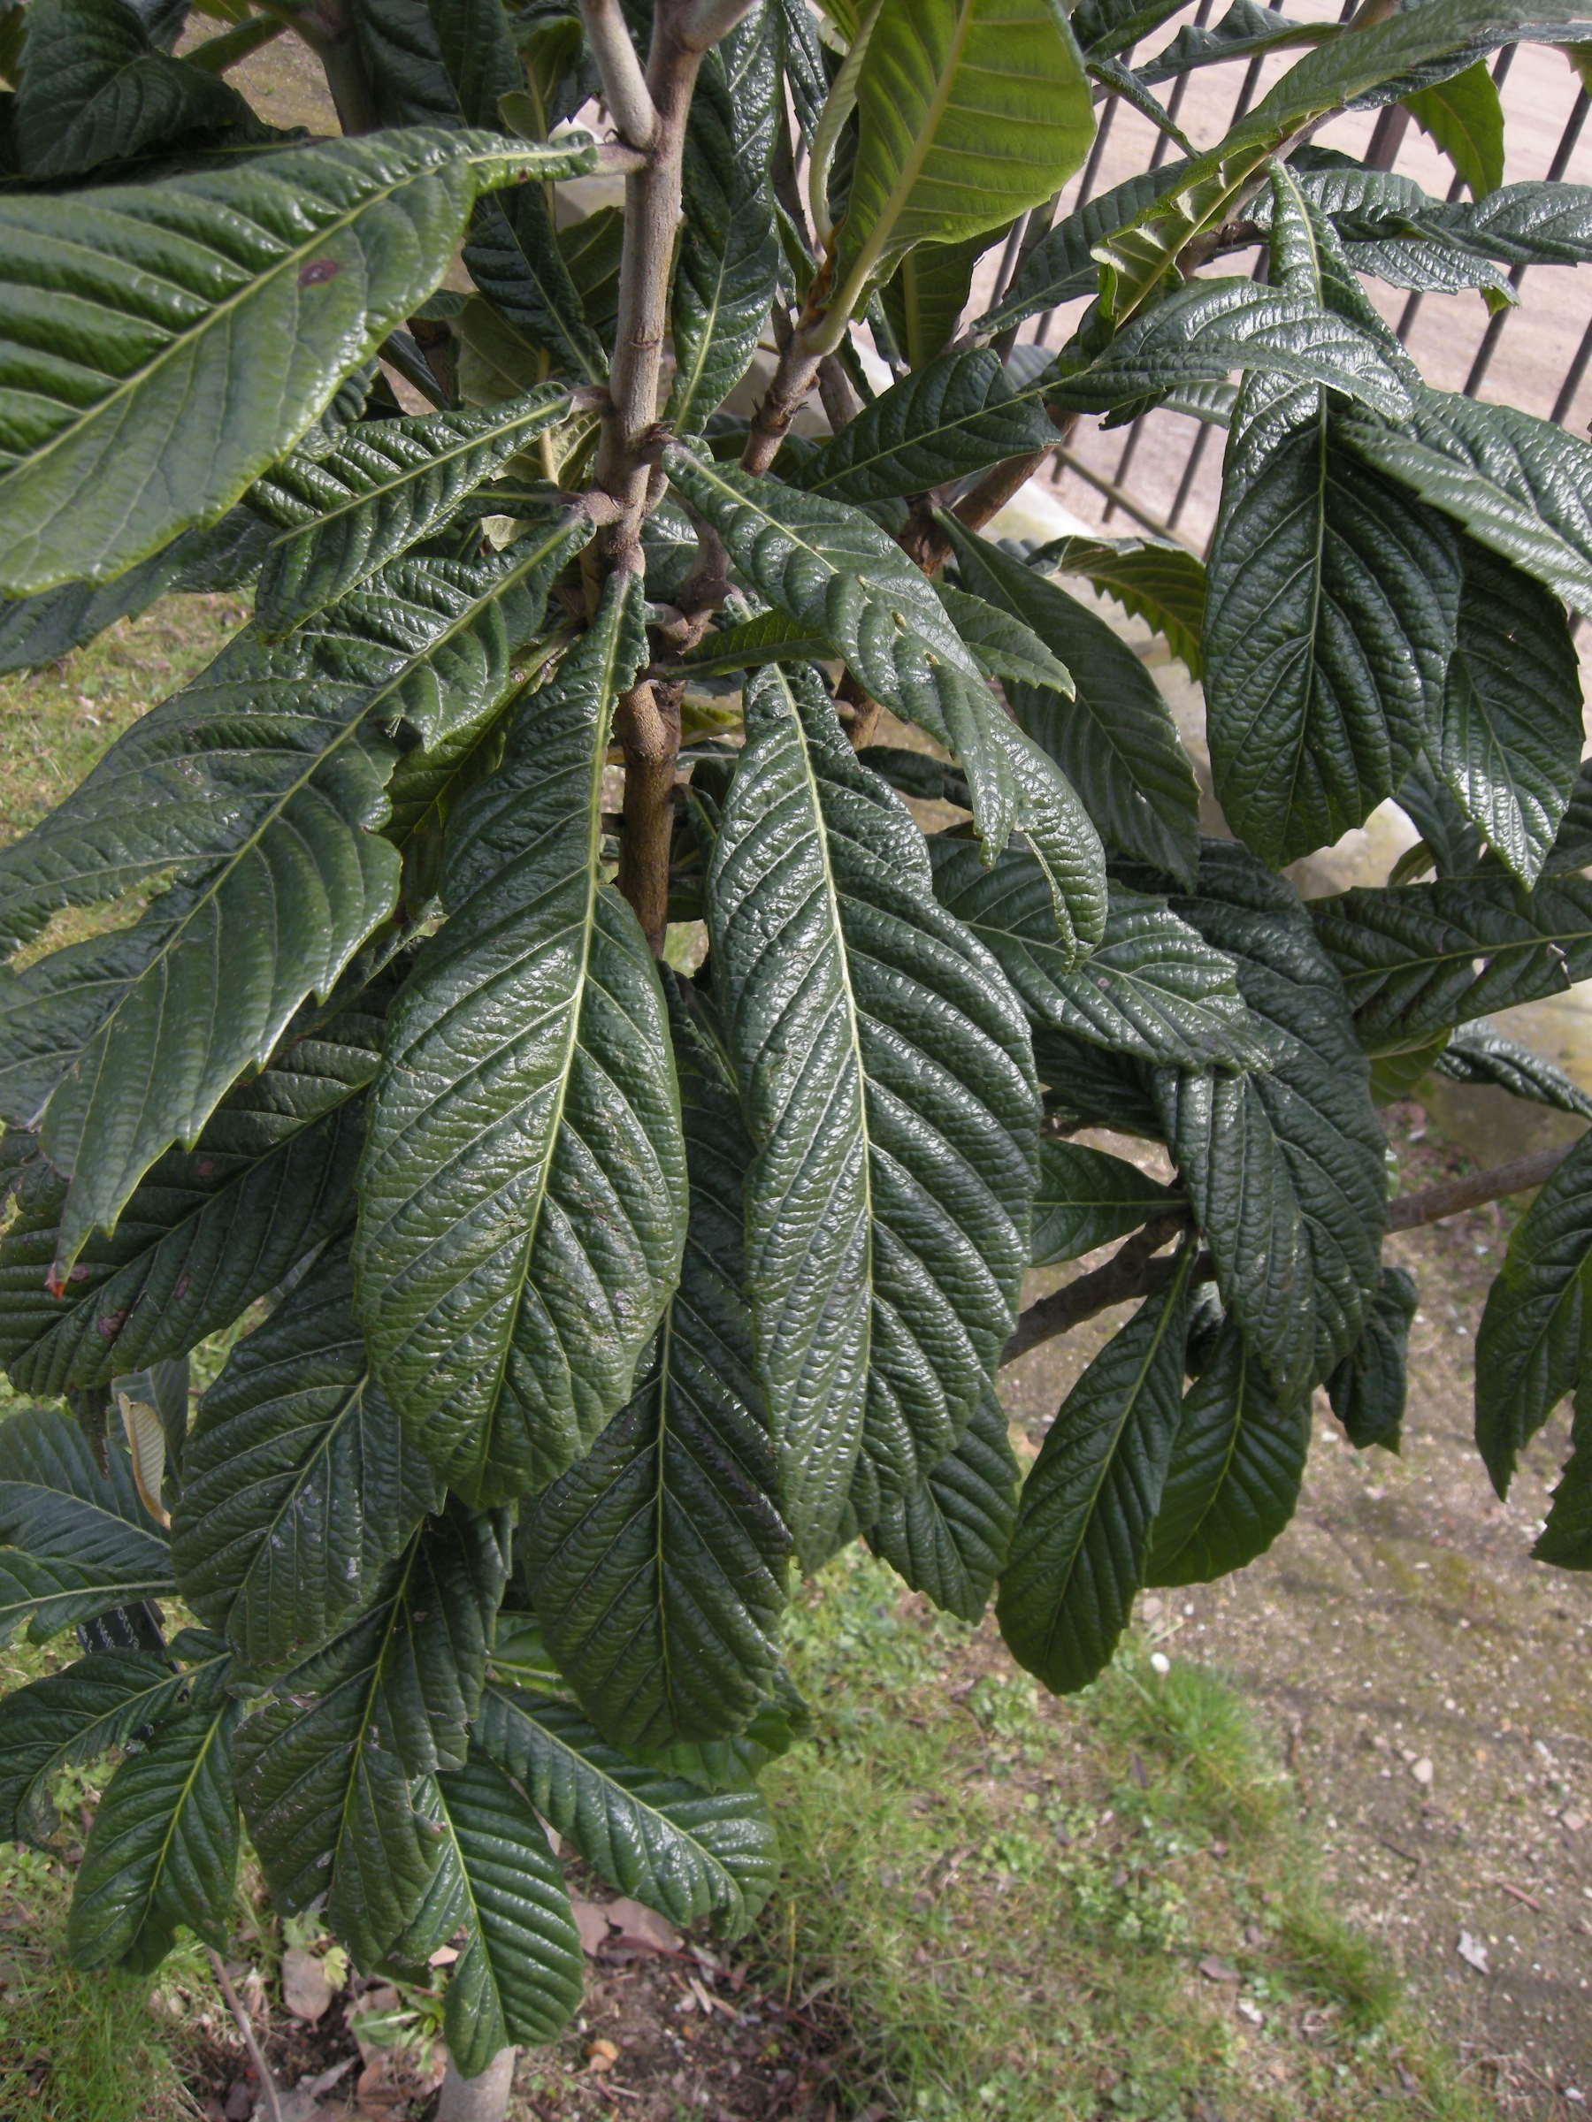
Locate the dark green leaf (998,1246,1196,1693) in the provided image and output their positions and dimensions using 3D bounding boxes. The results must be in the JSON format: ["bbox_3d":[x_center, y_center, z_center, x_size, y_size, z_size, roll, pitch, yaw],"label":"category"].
[{"bbox_3d":[0.139,0.172,0.905,0.066,0.195,0.030,17,-3,14],"label":"dark green leaf"}]

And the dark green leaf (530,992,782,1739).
[{"bbox_3d":[-0.040,0.093,0.680,0.083,0.241,0.035,1,-10,0],"label":"dark green leaf"}]

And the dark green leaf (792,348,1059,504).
[{"bbox_3d":[0.044,-0.210,0.718,0.095,0.025,0.058,-13,37,22],"label":"dark green leaf"}]

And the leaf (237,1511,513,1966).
[{"bbox_3d":[-0.145,0.238,0.780,0.085,0.174,0.035,9,-13,9],"label":"leaf"}]

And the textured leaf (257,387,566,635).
[{"bbox_3d":[-0.112,-0.177,0.670,0.060,0.030,0.139,29,50,26],"label":"textured leaf"}]

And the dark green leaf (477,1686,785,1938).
[{"bbox_3d":[-0.084,0.358,1.055,0.182,0.035,0.072,34,53,16],"label":"dark green leaf"}]

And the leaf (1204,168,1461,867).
[{"bbox_3d":[0.169,-0.180,0.695,0.080,0.241,0.045,1,-10,3],"label":"leaf"}]

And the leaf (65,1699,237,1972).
[{"bbox_3d":[-0.296,0.370,1.045,0.075,0.127,0.030,15,-14,15],"label":"leaf"}]

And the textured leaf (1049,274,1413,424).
[{"bbox_3d":[0.136,-0.221,0.672,0.116,0.035,0.062,14,42,28],"label":"textured leaf"}]

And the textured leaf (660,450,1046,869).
[{"bbox_3d":[0.016,-0.128,0.637,0.053,0.035,0.210,-20,57,-25],"label":"textured leaf"}]

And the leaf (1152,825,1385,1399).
[{"bbox_3d":[0.168,0.021,0.780,0.083,0.201,0.045,-6,-6,-5],"label":"leaf"}]

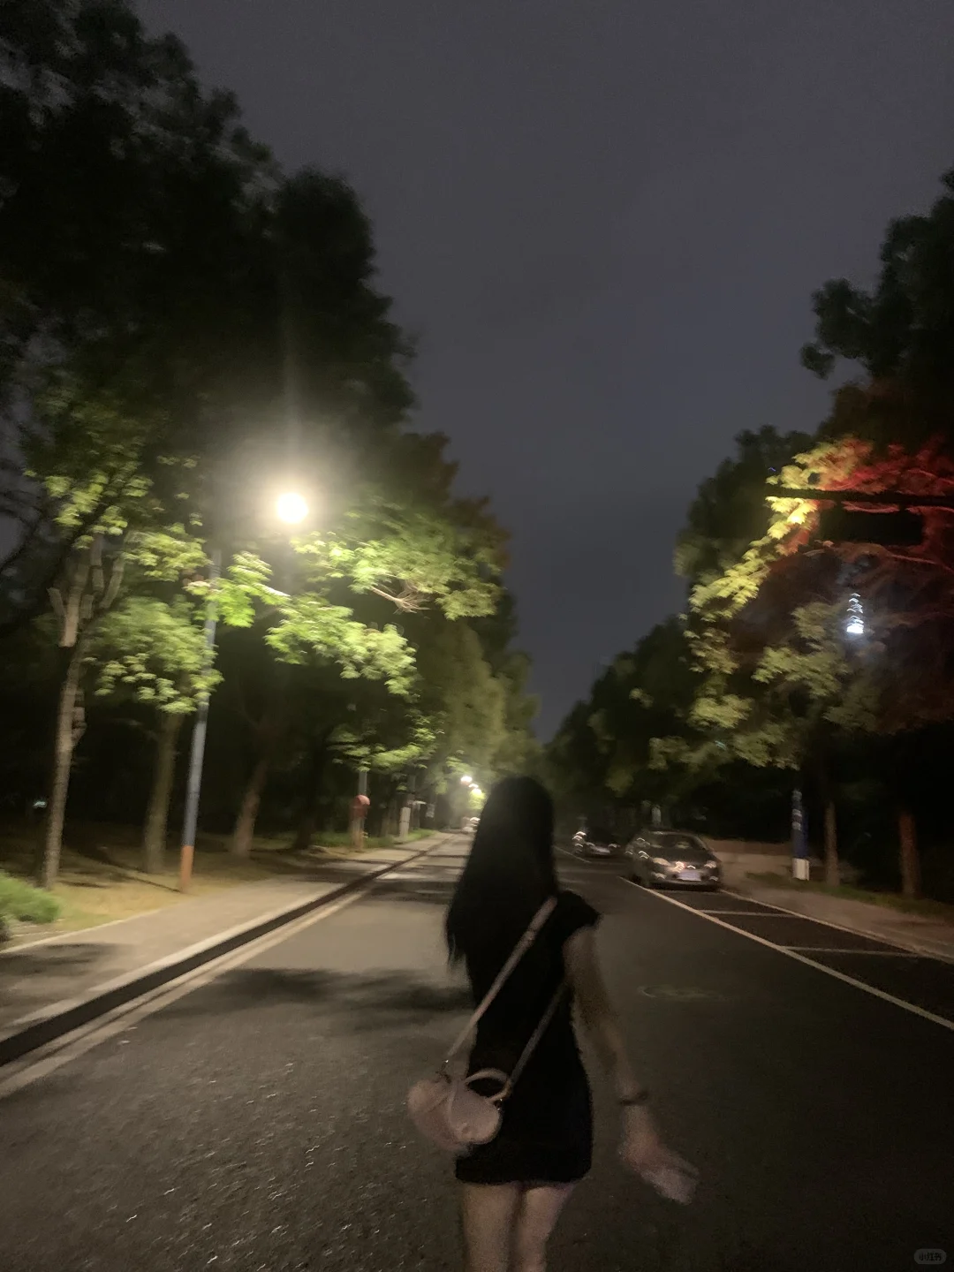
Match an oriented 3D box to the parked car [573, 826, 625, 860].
[{"bbox_3d":[5.862,9.935,46.322,1.780,1.460,4.500,2,-11,1],"label":"parked car"}]

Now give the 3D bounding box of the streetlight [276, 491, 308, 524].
[{"bbox_3d":[-3.468,-2.405,17.926,0.550,0.450,0.500,2,-11,1],"label":"streetlight"}]

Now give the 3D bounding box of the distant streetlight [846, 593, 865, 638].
[{"bbox_3d":[9.649,-0.520,24.380,0.450,0.900,0.450,2,-11,1],"label":"distant streetlight"}]

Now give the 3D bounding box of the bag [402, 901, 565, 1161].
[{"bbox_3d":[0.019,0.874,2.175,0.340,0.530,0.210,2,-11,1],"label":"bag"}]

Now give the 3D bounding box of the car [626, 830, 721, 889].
[{"bbox_3d":[5.211,5.990,25.724,1.780,1.460,4.550,2,-11,1],"label":"car"}]

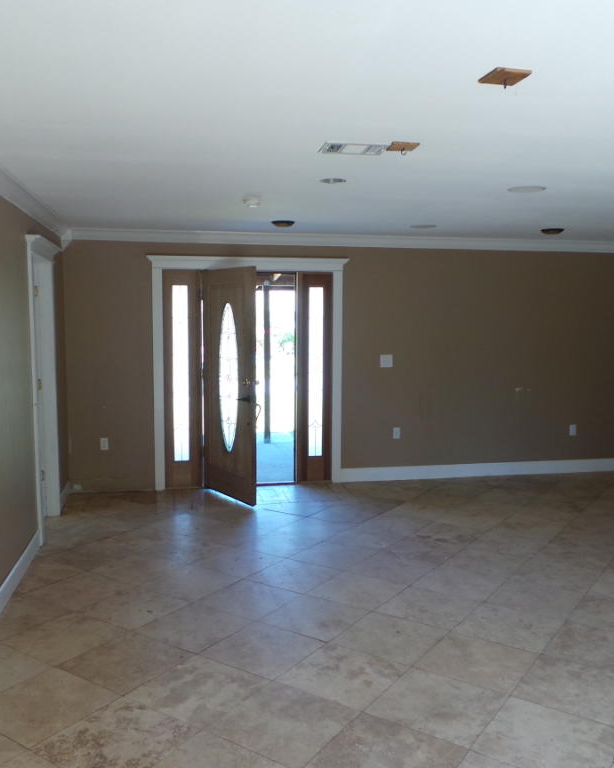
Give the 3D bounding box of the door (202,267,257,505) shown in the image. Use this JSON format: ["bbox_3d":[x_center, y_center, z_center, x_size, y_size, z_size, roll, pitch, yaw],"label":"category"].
[{"bbox_3d":[-0.690,0.008,6.129,0.050,2.045,0.860,-4,7,-37],"label":"door"}]

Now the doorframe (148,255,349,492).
[{"bbox_3d":[-0.536,-0.093,6.538,1.880,2.190,0.140,-1,5,-11],"label":"doorframe"}]

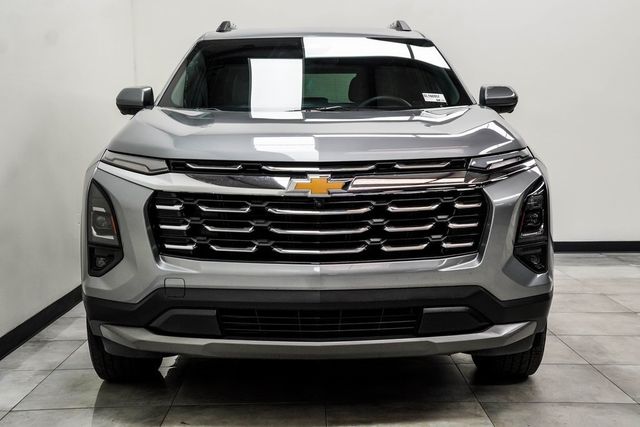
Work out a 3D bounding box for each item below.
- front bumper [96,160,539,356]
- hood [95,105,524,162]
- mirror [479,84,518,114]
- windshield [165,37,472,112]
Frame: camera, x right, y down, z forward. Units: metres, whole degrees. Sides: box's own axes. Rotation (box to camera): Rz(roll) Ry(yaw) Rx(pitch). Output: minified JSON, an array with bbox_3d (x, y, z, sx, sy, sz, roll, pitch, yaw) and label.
[{"bbox_3d":[-0.010,0.143,3.385,1.850,0.690,0.600,0,5,-1],"label":"front bumper"},{"bbox_3d":[-0.010,-0.329,3.736,1.570,0.220,1.200,0,5,-1],"label":"hood"},{"bbox_3d":[0.915,-0.587,4.747,0.215,0.155,0.150,0,5,-1],"label":"mirror"},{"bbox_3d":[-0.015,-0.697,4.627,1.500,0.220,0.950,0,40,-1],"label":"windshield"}]

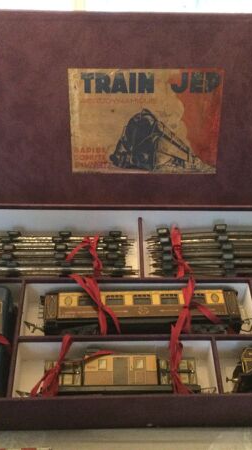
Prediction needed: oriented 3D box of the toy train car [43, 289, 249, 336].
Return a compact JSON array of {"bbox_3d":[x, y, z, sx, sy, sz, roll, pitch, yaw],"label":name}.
[{"bbox_3d":[0.028,0.159,0.889,0.330,0.062,0.095,0,47,-3],"label":"toy train car"}]

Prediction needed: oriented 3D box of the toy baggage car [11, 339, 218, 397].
[{"bbox_3d":[-0.009,0.196,0.673,0.218,0.056,0.074,0,47,-4],"label":"toy baggage car"}]

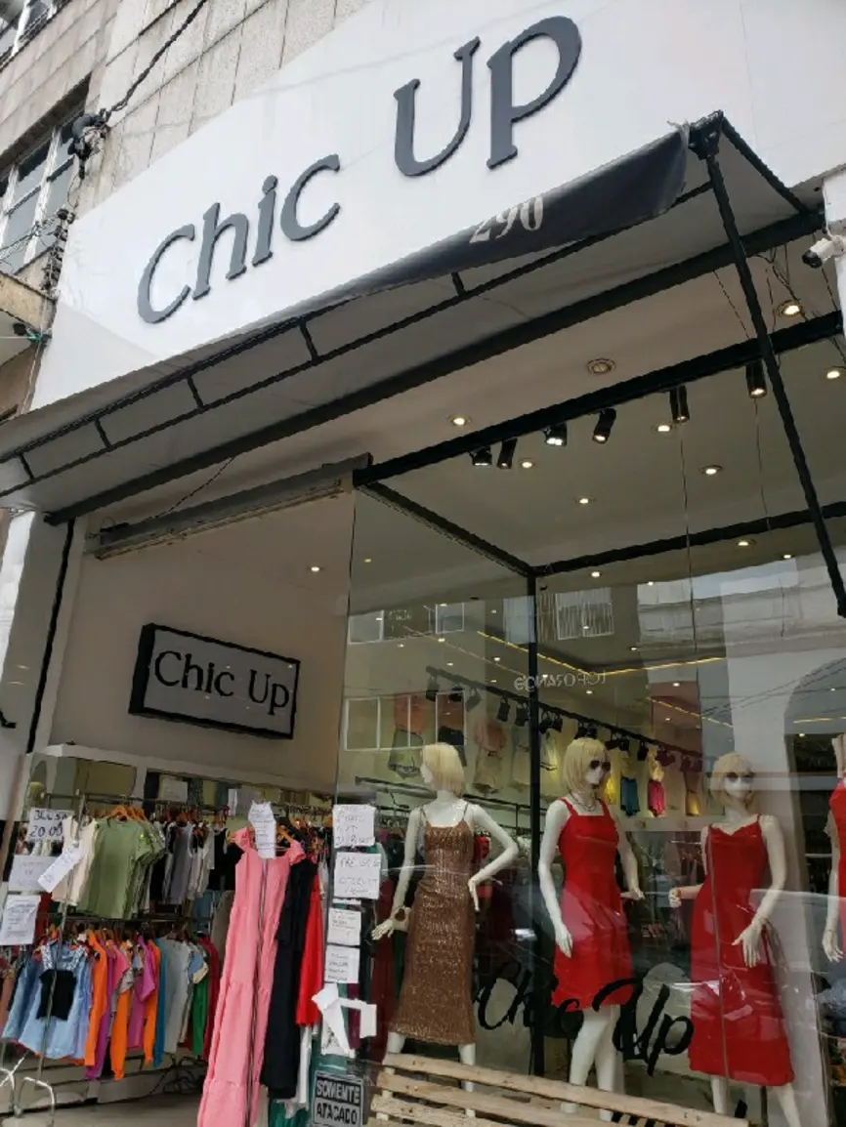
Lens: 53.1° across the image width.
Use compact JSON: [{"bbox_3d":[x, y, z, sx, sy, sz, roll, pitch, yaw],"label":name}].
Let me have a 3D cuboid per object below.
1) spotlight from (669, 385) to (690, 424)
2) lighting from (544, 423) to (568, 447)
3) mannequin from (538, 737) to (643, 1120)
[{"bbox_3d":[1.227,-0.772,4.052,0.077,0.178,0.081,-15,-25,35],"label":"spotlight"},{"bbox_3d":[0.680,-0.670,4.350,0.100,0.130,0.100,-1,-32,9],"label":"lighting"},{"bbox_3d":[0.788,1.738,4.083,0.480,1.770,0.360,8,-20,-16],"label":"mannequin"}]

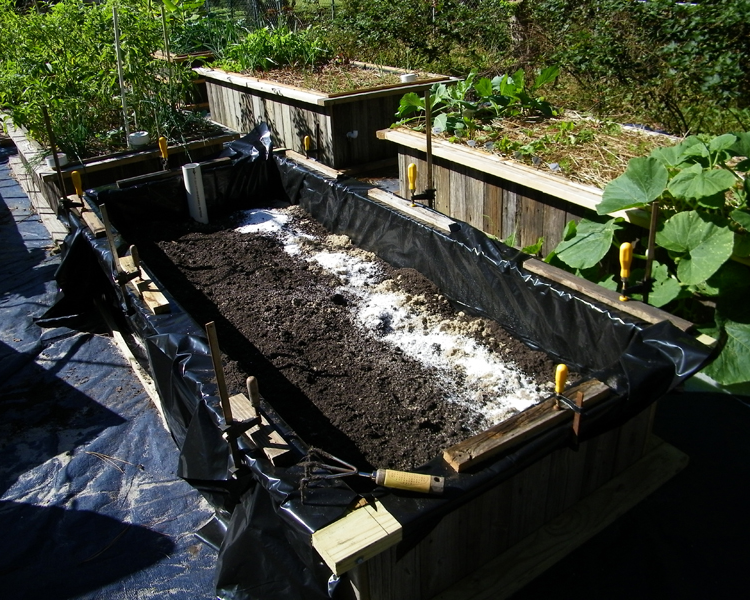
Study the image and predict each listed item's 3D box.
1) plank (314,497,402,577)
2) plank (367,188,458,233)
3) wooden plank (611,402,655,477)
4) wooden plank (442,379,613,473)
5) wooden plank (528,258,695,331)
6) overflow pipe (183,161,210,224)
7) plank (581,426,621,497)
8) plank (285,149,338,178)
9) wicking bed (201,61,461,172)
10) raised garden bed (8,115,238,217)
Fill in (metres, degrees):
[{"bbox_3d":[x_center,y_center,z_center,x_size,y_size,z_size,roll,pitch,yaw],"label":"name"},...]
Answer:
[{"bbox_3d":[-0.034,0.497,1.359,0.163,0.036,0.092,-20,32,-28],"label":"plank"},{"bbox_3d":[0.171,-0.441,3.131,0.059,0.029,0.677,-20,32,-28],"label":"plank"},{"bbox_3d":[0.795,0.364,1.987,0.153,0.371,0.019,-20,32,-28],"label":"wooden plank"},{"bbox_3d":[0.400,0.316,1.651,0.512,0.034,0.054,-19,31,-26],"label":"wooden plank"},{"bbox_3d":[0.781,-0.019,2.252,0.057,0.030,0.677,-20,32,-28],"label":"wooden plank"},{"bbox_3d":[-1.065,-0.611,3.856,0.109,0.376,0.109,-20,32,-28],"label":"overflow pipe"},{"bbox_3d":[0.671,0.410,1.917,0.146,0.373,0.019,-20,32,-28],"label":"plank"},{"bbox_3d":[-0.372,-0.821,3.922,0.056,0.029,0.704,-20,32,-28],"label":"plank"},{"bbox_3d":[-0.629,-1.917,6.346,1.307,0.603,2.835,-20,32,-28],"label":"wicking bed"},{"bbox_3d":[-2.226,-1.243,5.388,1.337,0.478,2.720,-20,32,-28],"label":"raised garden bed"}]

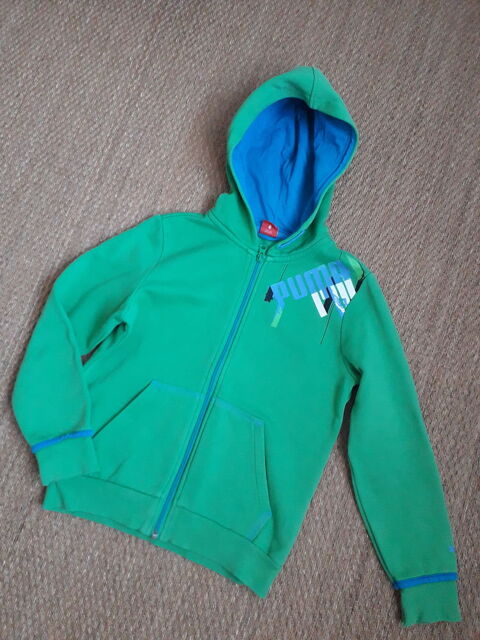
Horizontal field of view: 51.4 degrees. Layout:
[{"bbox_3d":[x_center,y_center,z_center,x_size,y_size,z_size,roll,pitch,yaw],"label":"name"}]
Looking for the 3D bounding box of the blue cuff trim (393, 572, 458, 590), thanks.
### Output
[{"bbox_3d":[0.285,0.401,0.772,0.099,0.018,0.015,-6,79,0],"label":"blue cuff trim"}]

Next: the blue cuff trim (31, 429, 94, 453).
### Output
[{"bbox_3d":[-0.281,0.195,0.802,0.098,0.018,0.015,-18,79,-2],"label":"blue cuff trim"}]

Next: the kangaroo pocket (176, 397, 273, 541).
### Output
[{"bbox_3d":[-0.006,0.239,0.804,0.153,0.020,0.182,21,80,5],"label":"kangaroo pocket"}]

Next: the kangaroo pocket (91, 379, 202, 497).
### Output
[{"bbox_3d":[-0.160,0.186,0.818,0.141,0.020,0.179,21,80,5],"label":"kangaroo pocket"}]

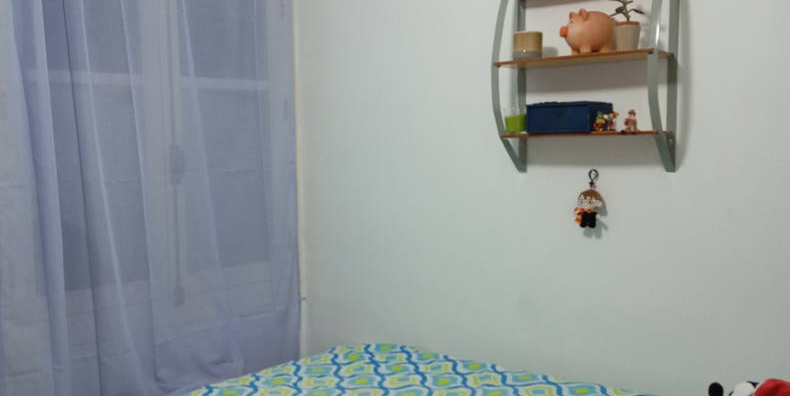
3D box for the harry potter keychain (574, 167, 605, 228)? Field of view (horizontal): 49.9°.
[{"bbox_3d":[0.508,0.002,2.245,0.078,0.155,0.051,2,5,40],"label":"harry potter keychain"}]

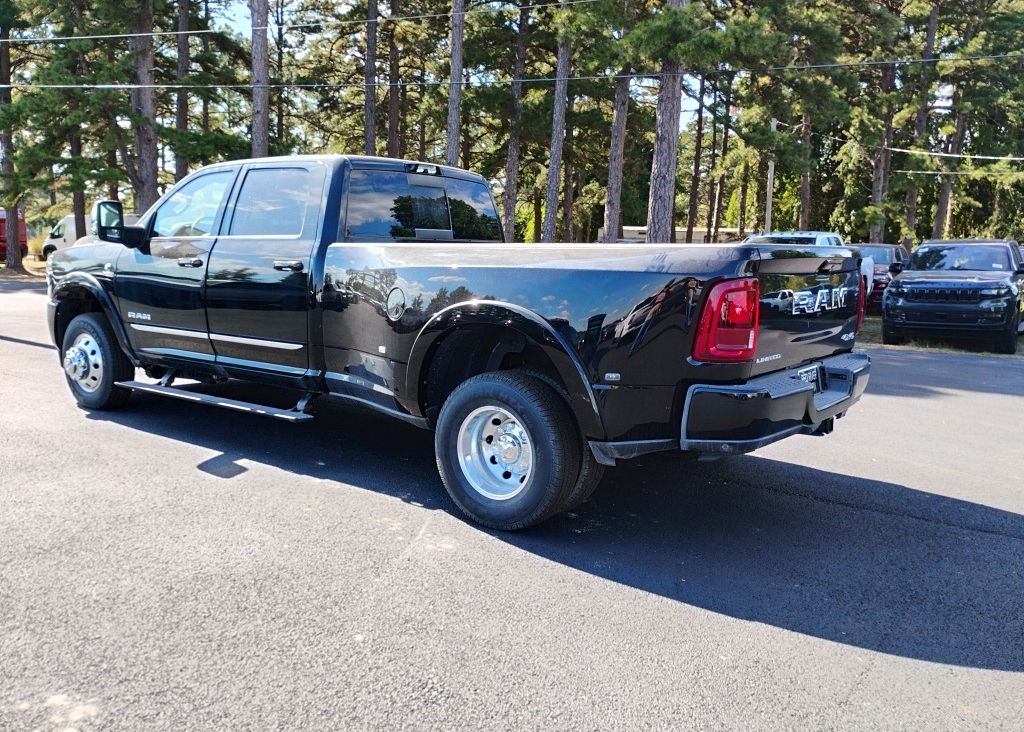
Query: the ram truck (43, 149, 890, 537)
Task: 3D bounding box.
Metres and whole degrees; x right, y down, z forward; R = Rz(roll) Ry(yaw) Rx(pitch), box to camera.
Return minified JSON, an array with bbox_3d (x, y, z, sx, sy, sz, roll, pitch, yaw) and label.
[{"bbox_3d":[-0.988,-0.490,5.961,6.620,1.960,2.460,7,10,36],"label":"ram truck"}]

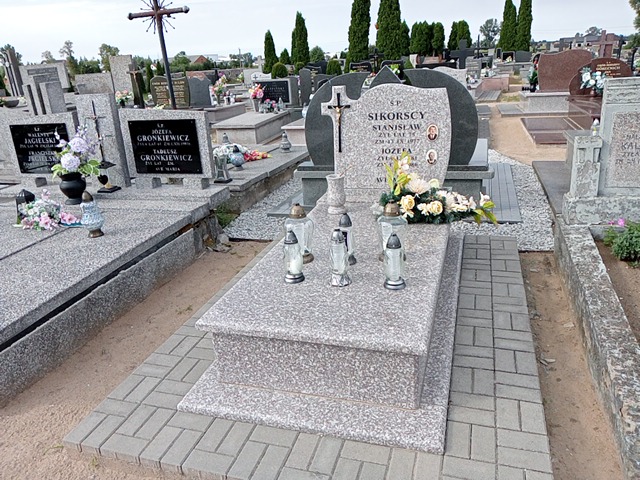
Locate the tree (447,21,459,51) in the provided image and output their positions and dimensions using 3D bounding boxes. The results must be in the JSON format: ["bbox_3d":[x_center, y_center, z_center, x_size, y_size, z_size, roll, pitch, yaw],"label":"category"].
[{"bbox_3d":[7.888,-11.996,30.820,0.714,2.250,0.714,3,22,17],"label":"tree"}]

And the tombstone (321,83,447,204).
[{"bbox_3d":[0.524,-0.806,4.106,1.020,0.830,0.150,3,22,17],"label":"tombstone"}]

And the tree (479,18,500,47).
[{"bbox_3d":[28.173,-33.708,85.940,3.120,5.499,3.120,2,21,17],"label":"tree"}]

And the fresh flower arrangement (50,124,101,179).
[{"bbox_3d":[-2.182,-0.793,4.640,0.430,0.440,0.400,2,21,17],"label":"fresh flower arrangement"}]

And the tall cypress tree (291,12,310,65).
[{"bbox_3d":[-1.128,-11.760,31.679,1.018,3.973,1.018,2,21,17],"label":"tall cypress tree"}]

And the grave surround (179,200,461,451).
[{"bbox_3d":[0.261,0.188,3.271,1.200,0.410,2.500,3,22,17],"label":"grave surround"}]

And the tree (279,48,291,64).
[{"bbox_3d":[-2.199,-11.597,34.350,0.690,2.047,0.690,2,21,17],"label":"tree"}]

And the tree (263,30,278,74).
[{"bbox_3d":[-2.691,-9.967,28.497,0.703,2.909,0.703,2,21,17],"label":"tree"}]

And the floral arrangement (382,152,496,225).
[{"bbox_3d":[0.803,-0.383,3.578,0.800,0.460,0.360,3,22,17],"label":"floral arrangement"}]

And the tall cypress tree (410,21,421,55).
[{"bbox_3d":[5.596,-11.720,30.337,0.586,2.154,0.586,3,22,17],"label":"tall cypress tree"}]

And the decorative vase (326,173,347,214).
[{"bbox_3d":[0.121,-0.335,3.762,0.145,0.270,0.145,-3,20,1],"label":"decorative vase"}]

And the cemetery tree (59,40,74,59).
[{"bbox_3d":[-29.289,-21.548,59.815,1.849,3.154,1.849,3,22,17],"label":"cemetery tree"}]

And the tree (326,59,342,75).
[{"bbox_3d":[0.682,-7.427,23.200,0.644,1.168,0.644,2,21,17],"label":"tree"}]

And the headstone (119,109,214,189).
[{"bbox_3d":[-1.416,-0.861,4.911,0.920,0.740,0.130,3,22,17],"label":"headstone"}]

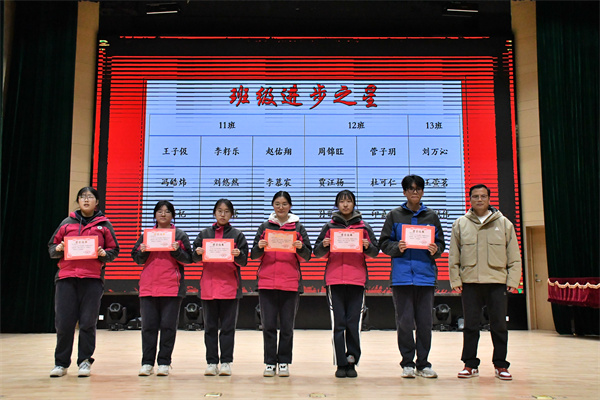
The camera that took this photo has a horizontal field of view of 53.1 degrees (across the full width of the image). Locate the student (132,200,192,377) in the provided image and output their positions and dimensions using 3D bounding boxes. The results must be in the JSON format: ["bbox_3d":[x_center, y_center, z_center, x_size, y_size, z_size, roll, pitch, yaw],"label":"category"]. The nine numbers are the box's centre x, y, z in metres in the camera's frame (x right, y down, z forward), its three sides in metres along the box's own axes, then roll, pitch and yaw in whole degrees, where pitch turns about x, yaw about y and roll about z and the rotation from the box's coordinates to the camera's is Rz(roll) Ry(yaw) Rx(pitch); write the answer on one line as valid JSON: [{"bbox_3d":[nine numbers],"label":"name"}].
[{"bbox_3d":[-1.256,0.776,5.441,0.563,1.569,0.420,0,-8,0],"label":"student"}]

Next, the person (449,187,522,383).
[{"bbox_3d":[1.669,0.699,5.363,0.648,1.699,0.340,-2,-9,15],"label":"person"}]

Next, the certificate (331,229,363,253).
[{"bbox_3d":[0.410,0.356,5.243,0.287,0.205,0.010,0,-8,0],"label":"certificate"}]

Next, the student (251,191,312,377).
[{"bbox_3d":[-0.164,0.730,5.416,0.555,1.653,0.420,0,-8,0],"label":"student"}]

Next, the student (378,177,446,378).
[{"bbox_3d":[1.012,0.650,5.384,0.590,1.801,0.420,-2,-8,11],"label":"student"}]

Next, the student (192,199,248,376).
[{"bbox_3d":[-0.725,0.769,5.442,0.508,1.582,0.420,0,-8,0],"label":"student"}]

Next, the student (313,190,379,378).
[{"bbox_3d":[0.425,0.724,5.382,0.595,1.655,0.420,0,-8,3],"label":"student"}]

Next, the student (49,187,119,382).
[{"bbox_3d":[-1.957,0.710,5.410,0.644,1.691,0.420,1,-8,-7],"label":"student"}]

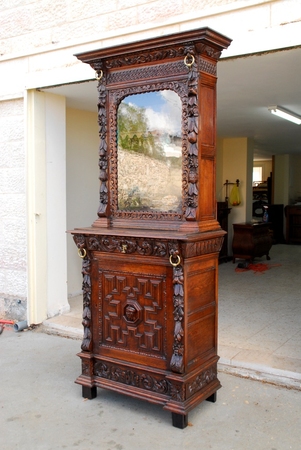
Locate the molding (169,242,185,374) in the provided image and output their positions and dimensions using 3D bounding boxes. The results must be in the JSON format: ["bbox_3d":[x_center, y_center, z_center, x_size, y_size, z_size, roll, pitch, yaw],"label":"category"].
[{"bbox_3d":[0.154,0.498,2.805,0.082,0.795,0.081,2,4,33],"label":"molding"}]

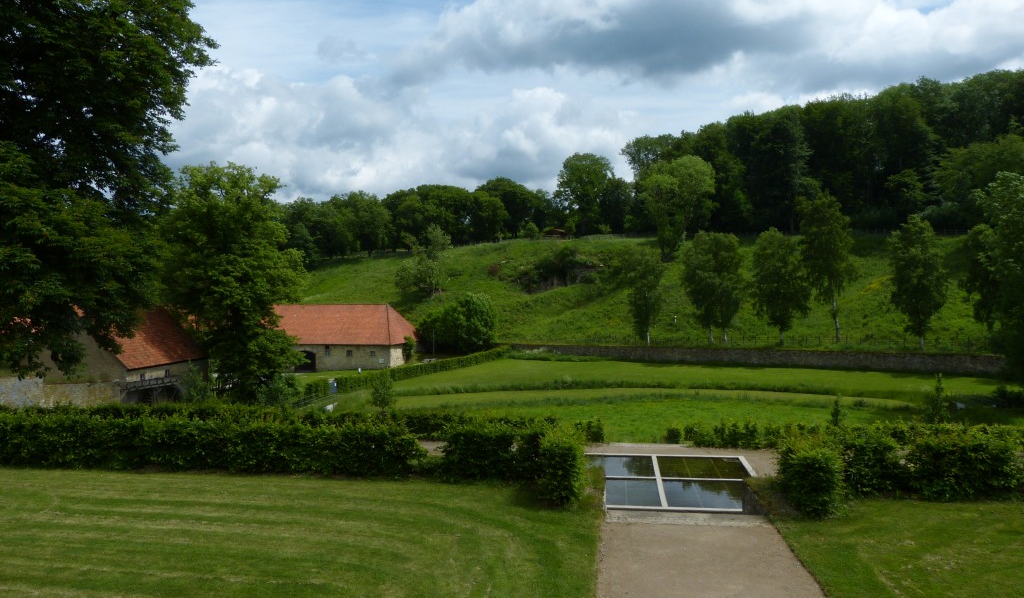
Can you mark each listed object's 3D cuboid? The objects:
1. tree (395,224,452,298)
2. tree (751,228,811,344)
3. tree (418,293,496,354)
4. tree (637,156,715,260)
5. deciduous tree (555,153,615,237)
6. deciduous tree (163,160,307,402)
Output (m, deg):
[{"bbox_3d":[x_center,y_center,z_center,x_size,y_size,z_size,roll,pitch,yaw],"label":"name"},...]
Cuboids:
[{"bbox_3d":[-17.350,-7.550,145.000,11.370,14.510,10.240,0,-2,0],"label":"tree"},{"bbox_3d":[40.670,-2.040,112.000,9.090,17.570,8.630,0,-2,0],"label":"tree"},{"bbox_3d":[-8.700,3.910,118.000,12.450,9.570,11.200,0,-2,0],"label":"tree"},{"bbox_3d":[36.700,-20.420,165.000,16.960,23.200,16.960,0,-2,0],"label":"tree"},{"bbox_3d":[19.610,-28.260,200.000,16.230,22.180,16.230,0,-2,0],"label":"deciduous tree"},{"bbox_3d":[-25.700,-1.520,68.000,13.240,21.890,13.240,0,-2,0],"label":"deciduous tree"}]

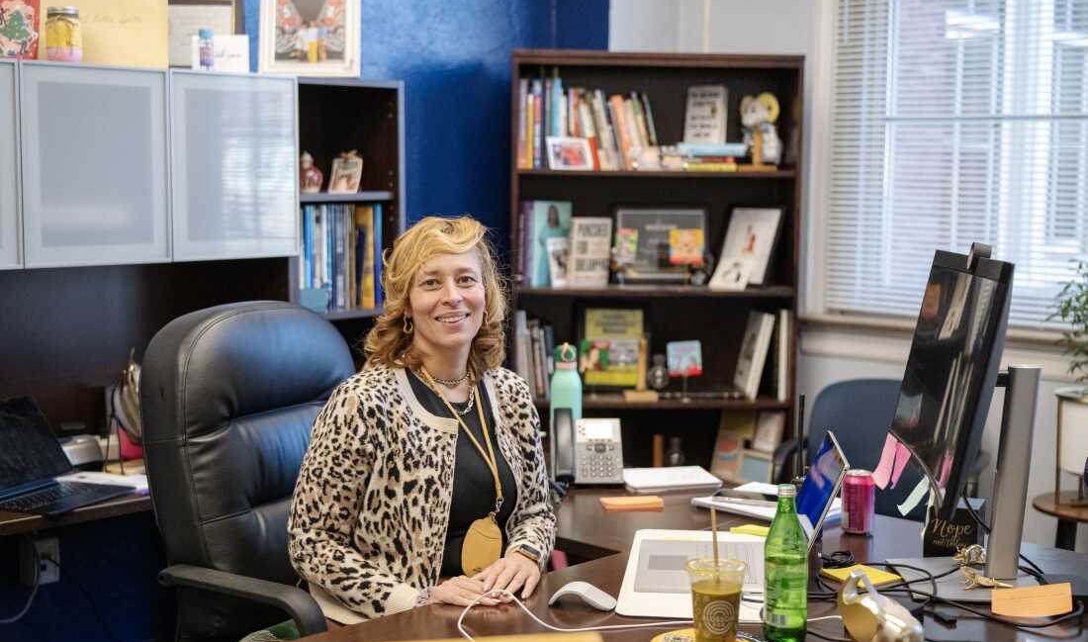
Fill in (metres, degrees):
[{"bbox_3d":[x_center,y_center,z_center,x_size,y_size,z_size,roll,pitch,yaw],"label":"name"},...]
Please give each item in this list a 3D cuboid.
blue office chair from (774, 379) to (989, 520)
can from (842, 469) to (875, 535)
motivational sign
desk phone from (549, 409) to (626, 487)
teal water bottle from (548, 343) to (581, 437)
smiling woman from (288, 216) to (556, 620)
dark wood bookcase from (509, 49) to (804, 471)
[{"bbox_3d":[0.918,0.619,3.934,0.610,0.870,0.590,3,7,22],"label":"blue office chair"},{"bbox_3d":[0.647,0.371,2.852,0.066,0.122,0.066,1,6,0],"label":"can"},{"bbox_3d":[0.788,0.406,2.707,0.106,0.088,0.060,1,7,6],"label":"motivational sign"},{"bbox_3d":[0.103,0.294,3.299,0.172,0.163,0.135,1,6,0],"label":"desk phone"},{"bbox_3d":[0.052,0.205,3.475,0.078,0.298,0.078,1,6,0],"label":"teal water bottle"},{"bbox_3d":[-0.125,0.506,2.574,0.500,1.380,0.780,-4,8,-38],"label":"smiling woman"},{"bbox_3d":[0.347,0.054,4.605,0.915,1.830,0.310,1,6,0],"label":"dark wood bookcase"}]

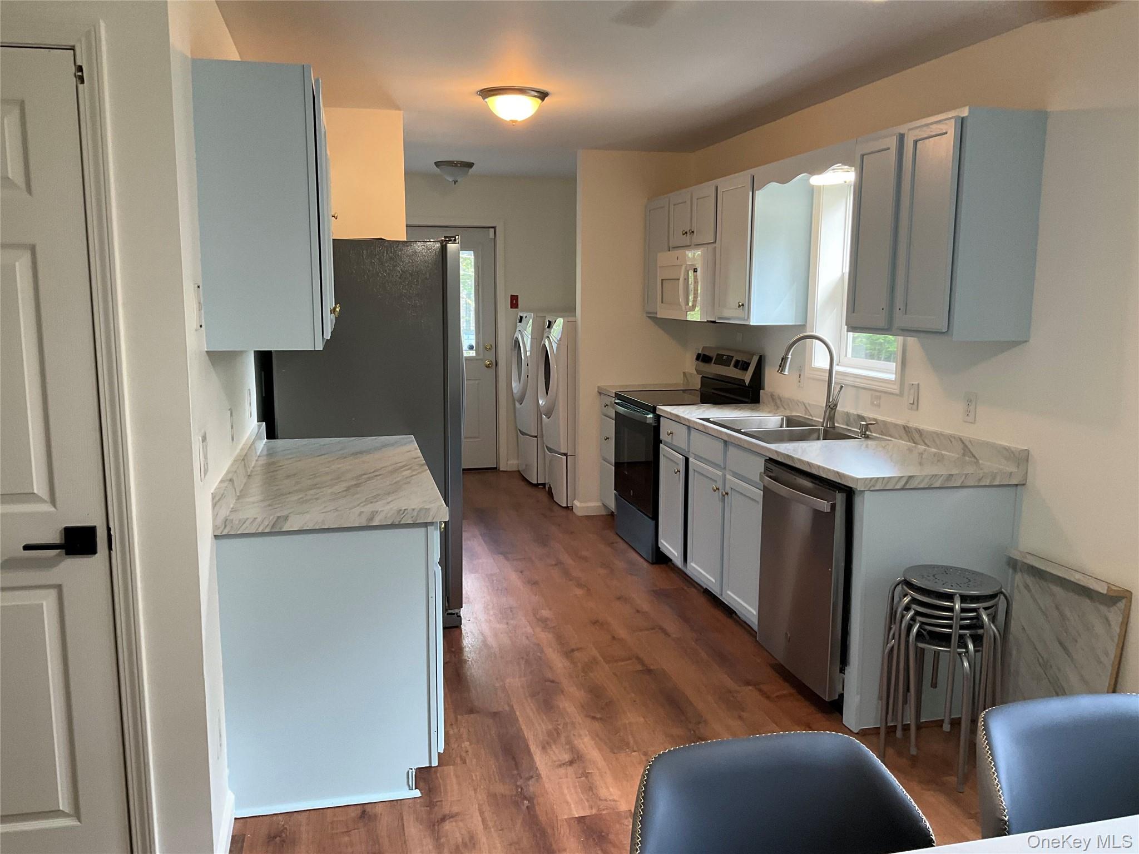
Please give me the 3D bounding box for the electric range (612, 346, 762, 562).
[{"bbox_3d":[0.678,0.130,5.678,0.685,1.170,0.762,-2,8,-13],"label":"electric range"}]

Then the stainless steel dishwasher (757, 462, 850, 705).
[{"bbox_3d":[1.127,0.558,3.752,0.620,0.815,0.604,-2,8,-13],"label":"stainless steel dishwasher"}]

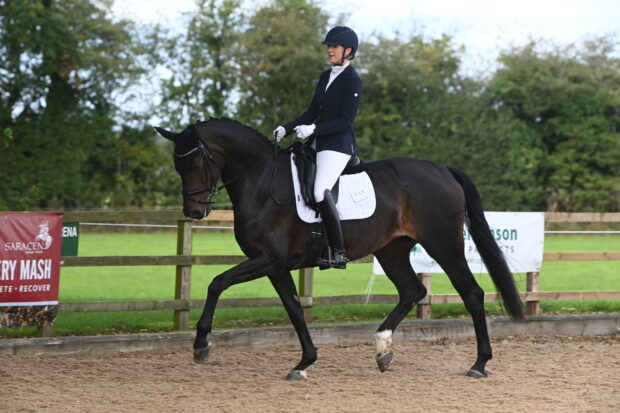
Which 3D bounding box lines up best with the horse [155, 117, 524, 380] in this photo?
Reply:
[{"bbox_3d":[0.240,0.307,27.000,2.820,1.860,0.650,0,0,-25],"label":"horse"}]

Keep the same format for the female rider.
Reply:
[{"bbox_3d":[0.040,-0.420,26.930,0.600,1.720,0.620,0,0,-28],"label":"female rider"}]

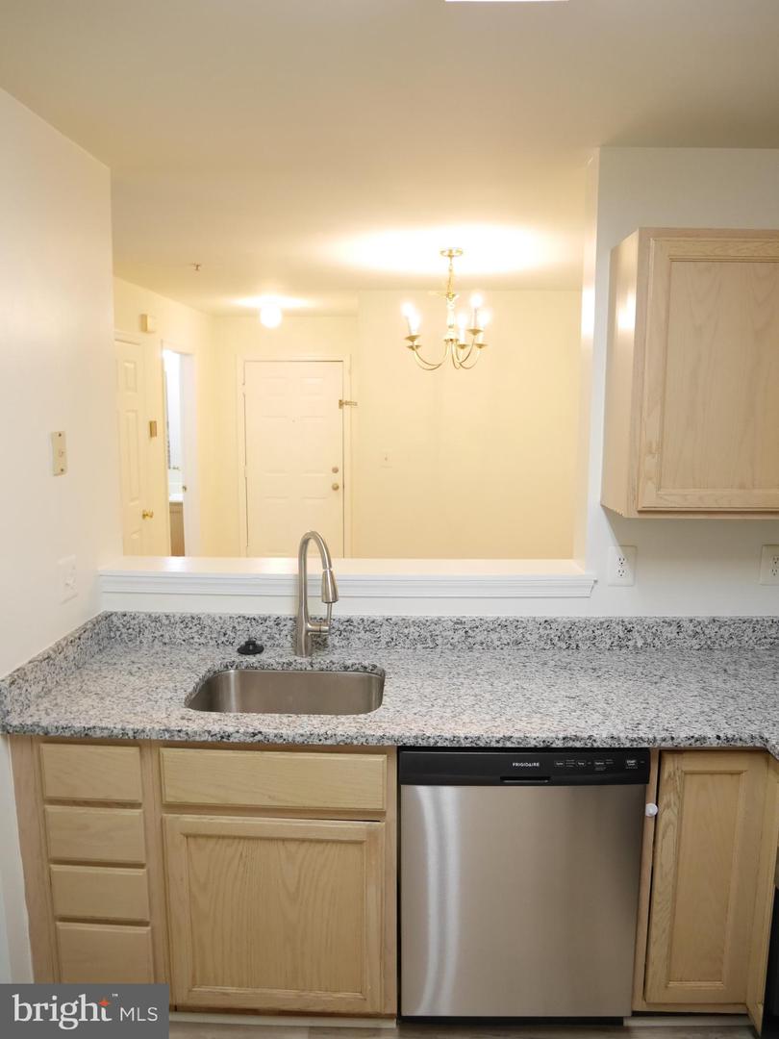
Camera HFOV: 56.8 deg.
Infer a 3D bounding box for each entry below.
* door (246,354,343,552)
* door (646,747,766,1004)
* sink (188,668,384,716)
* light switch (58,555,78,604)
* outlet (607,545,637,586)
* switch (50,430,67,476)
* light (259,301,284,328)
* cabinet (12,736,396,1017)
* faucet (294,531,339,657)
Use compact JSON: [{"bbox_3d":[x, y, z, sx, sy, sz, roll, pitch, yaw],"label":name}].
[{"bbox_3d":[-0.823,-0.340,6.331,0.855,2.047,0.045,0,9,2],"label":"door"},{"bbox_3d":[0.779,0.891,1.778,0.253,0.680,0.020,0,9,2],"label":"door"},{"bbox_3d":[-0.285,0.587,2.040,0.550,0.200,0.400,0,9,2],"label":"sink"},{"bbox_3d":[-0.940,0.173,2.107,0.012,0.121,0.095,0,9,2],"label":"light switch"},{"bbox_3d":[0.739,0.148,2.287,0.080,0.125,0.009,0,9,2],"label":"outlet"},{"bbox_3d":[-0.943,-0.189,2.054,0.010,0.119,0.075,0,9,2],"label":"switch"},{"bbox_3d":[-0.880,-1.514,5.337,0.180,0.180,0.180,0,9,2],"label":"light"},{"bbox_3d":[-0.455,0.877,2.133,0.975,0.775,0.600,0,9,2],"label":"cabinet"},{"bbox_3d":[-0.199,0.236,2.161,0.115,0.415,0.255,-5,10,-27],"label":"faucet"}]

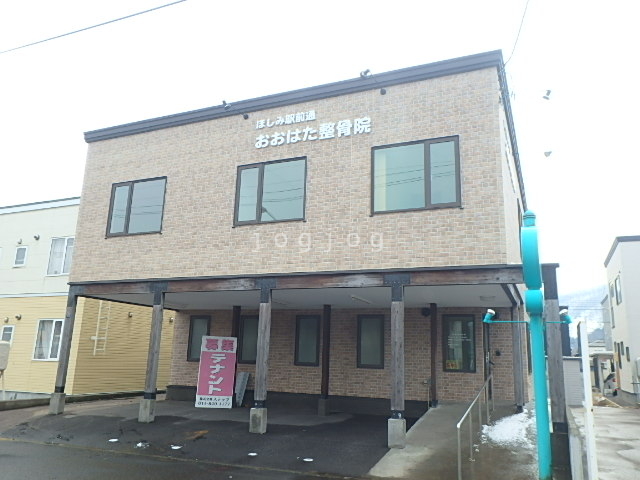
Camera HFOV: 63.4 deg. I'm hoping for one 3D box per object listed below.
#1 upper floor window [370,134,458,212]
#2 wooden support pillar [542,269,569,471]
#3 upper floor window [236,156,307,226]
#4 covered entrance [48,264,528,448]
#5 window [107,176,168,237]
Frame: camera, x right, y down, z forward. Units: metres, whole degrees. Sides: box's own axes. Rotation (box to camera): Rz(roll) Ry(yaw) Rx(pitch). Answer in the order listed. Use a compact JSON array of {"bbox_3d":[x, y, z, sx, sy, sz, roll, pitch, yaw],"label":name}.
[{"bbox_3d":[1.803,-1.190,9.836,1.687,1.401,0.120,-4,-14,23],"label":"upper floor window"},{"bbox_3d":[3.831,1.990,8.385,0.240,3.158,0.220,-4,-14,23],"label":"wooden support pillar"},{"bbox_3d":[-1.047,-0.999,11.046,1.696,1.401,0.120,-4,-14,23],"label":"upper floor window"},{"bbox_3d":[-0.553,2.691,12.196,10.862,3.092,4.080,-4,-14,23],"label":"covered entrance"},{"bbox_3d":[-4.401,-0.774,12.471,1.696,1.401,0.120,-4,-14,23],"label":"window"}]

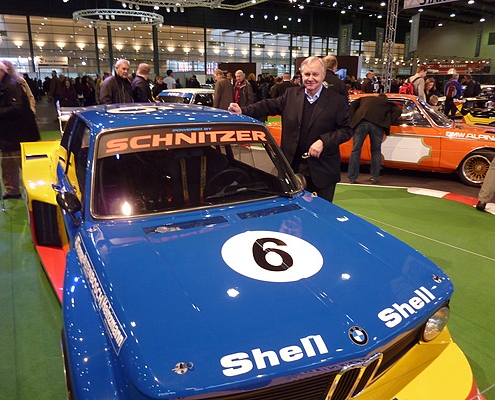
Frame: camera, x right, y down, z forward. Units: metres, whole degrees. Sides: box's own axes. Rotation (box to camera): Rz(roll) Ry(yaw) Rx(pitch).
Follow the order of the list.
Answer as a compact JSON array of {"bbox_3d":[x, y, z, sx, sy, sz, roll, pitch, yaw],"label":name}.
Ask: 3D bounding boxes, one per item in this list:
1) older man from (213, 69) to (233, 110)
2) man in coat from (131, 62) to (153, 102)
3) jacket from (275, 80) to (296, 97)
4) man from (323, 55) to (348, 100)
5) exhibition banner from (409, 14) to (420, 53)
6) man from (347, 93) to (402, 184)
[{"bbox_3d":[-0.453,-1.528,7.271,0.300,1.750,0.480,14,22,38],"label":"older man"},{"bbox_3d":[-1.527,-1.011,5.547,0.320,1.770,0.500,-14,22,-38],"label":"man in coat"},{"bbox_3d":[0.914,-2.326,8.909,0.500,0.780,0.300,2,17,6],"label":"jacket"},{"bbox_3d":[1.055,-0.791,4.777,0.520,1.810,0.320,12,20,33],"label":"man"},{"bbox_3d":[12.841,-12.795,29.550,0.050,2.500,1.050,-3,17,-10],"label":"exhibition banner"},{"bbox_3d":[2.022,-0.985,6.130,0.750,1.380,0.750,5,18,16],"label":"man"}]

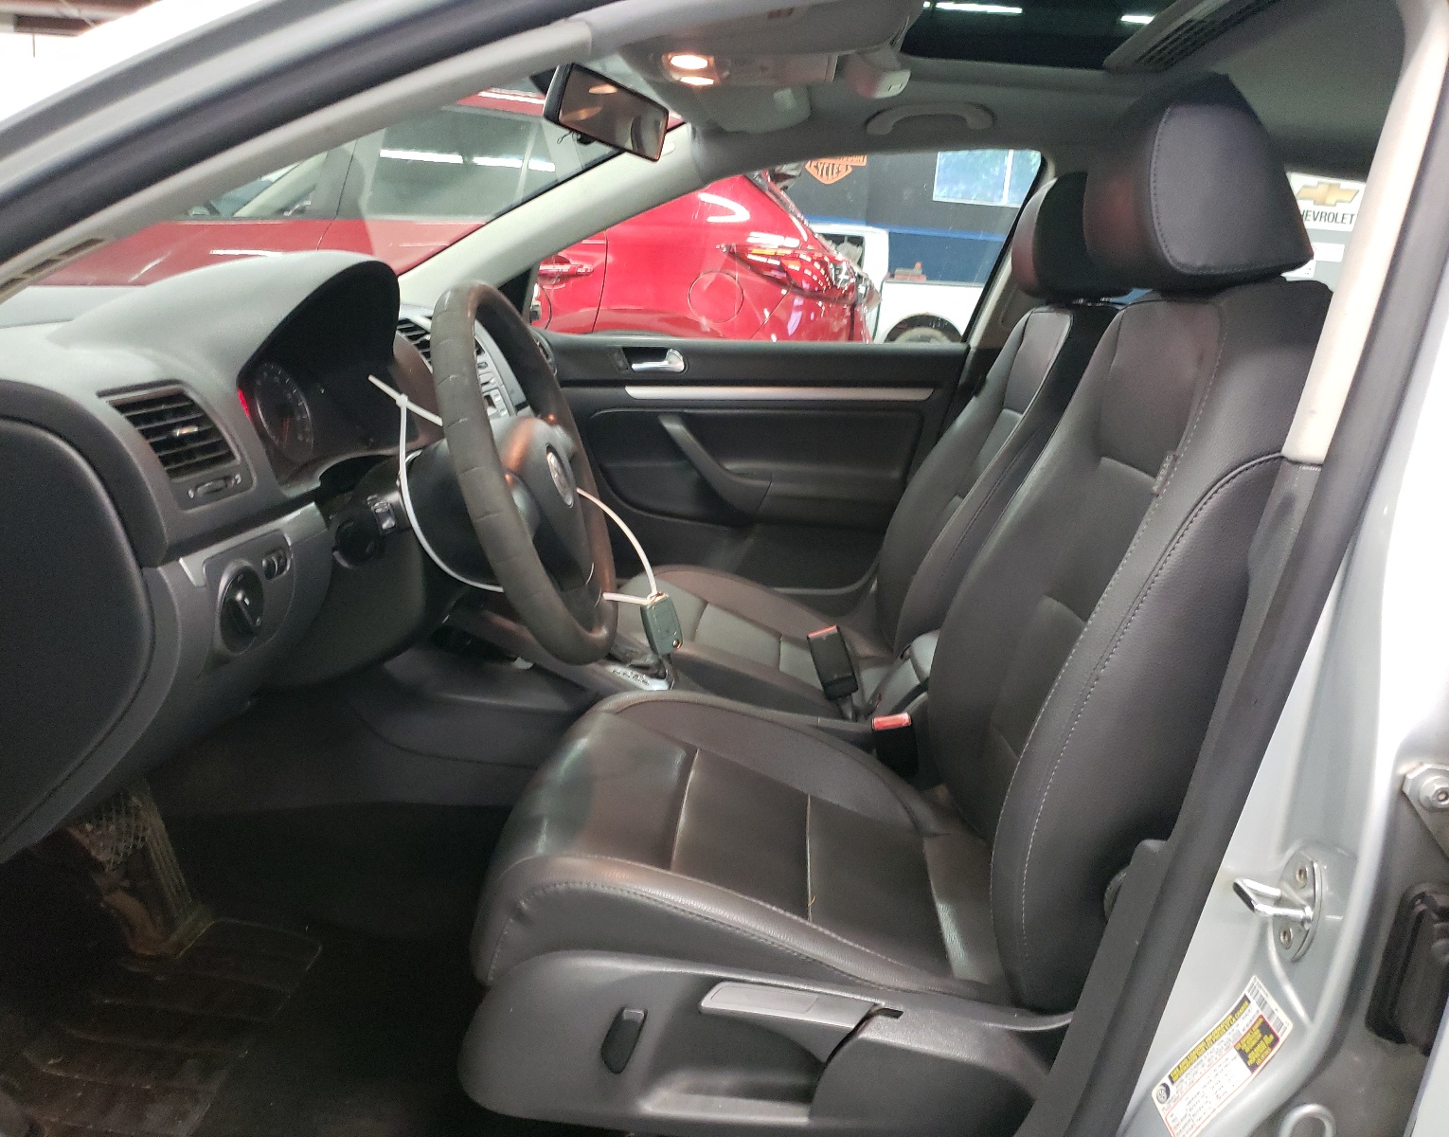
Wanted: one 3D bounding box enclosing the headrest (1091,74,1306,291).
[{"bbox_3d":[0.420,-0.334,1.027,0.135,0.175,0.265,5,13,3],"label":"headrest"}]

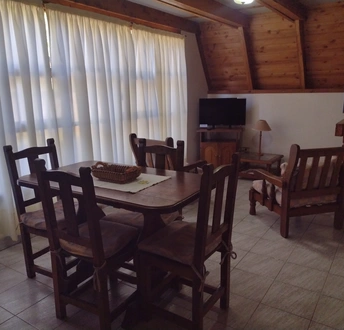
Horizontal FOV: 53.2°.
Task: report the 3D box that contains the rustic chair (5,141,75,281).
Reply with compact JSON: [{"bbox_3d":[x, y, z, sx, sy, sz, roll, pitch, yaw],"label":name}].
[{"bbox_3d":[-0.850,0.343,2.526,0.484,1.012,0.399,8,16,33],"label":"rustic chair"}]

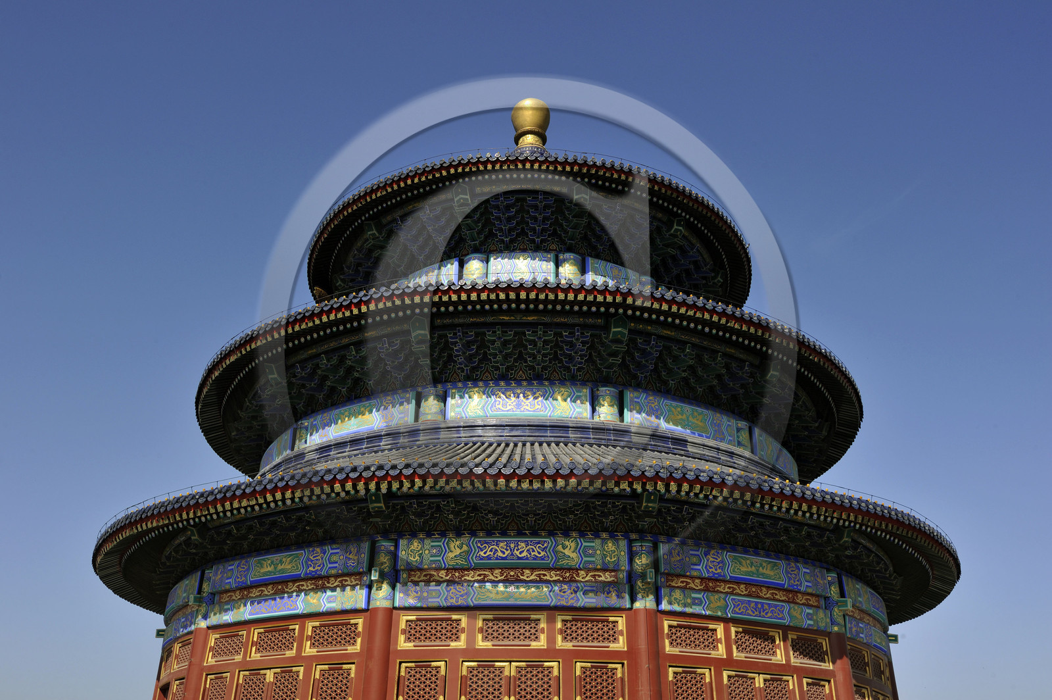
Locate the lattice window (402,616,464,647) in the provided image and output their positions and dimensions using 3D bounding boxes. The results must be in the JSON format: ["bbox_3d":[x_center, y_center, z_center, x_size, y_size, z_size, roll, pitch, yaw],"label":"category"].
[{"bbox_3d":[-2.175,6.579,21.147,1.510,0.690,0.100,-4,-27,9],"label":"lattice window"}]

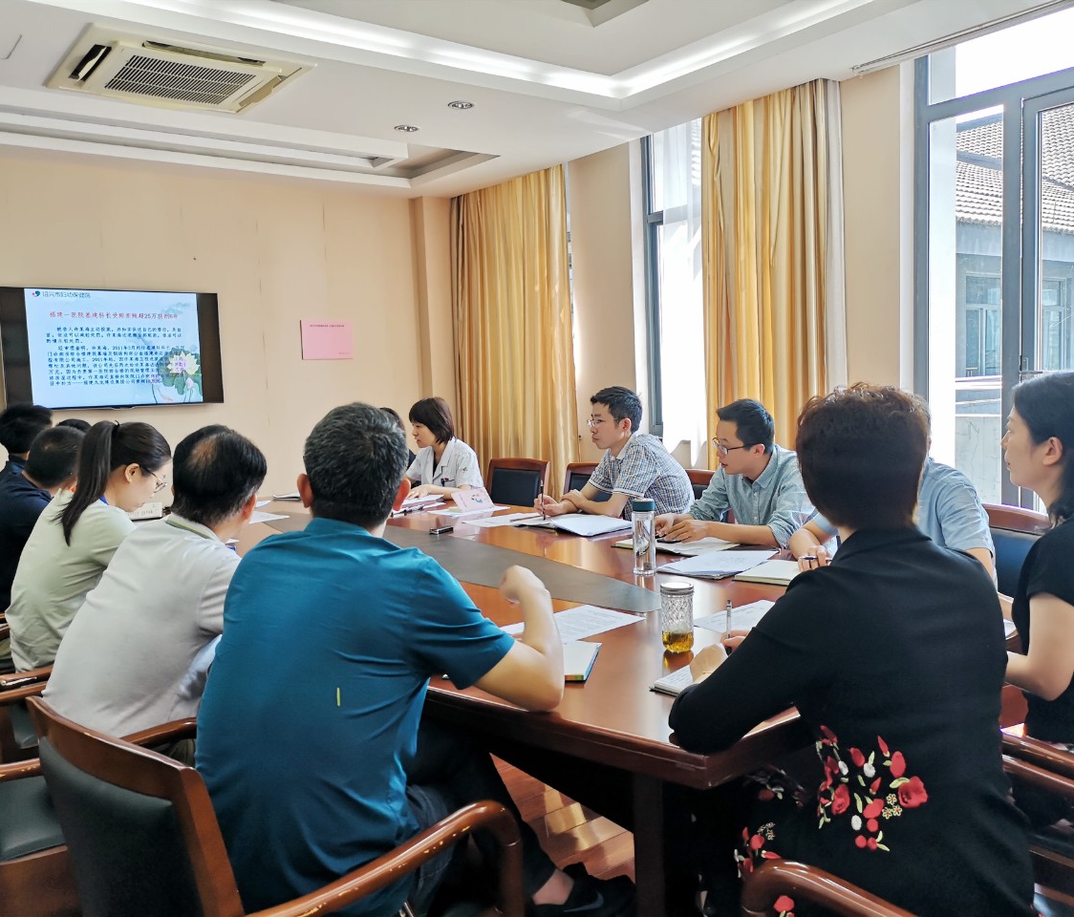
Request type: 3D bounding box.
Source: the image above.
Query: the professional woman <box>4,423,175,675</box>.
[{"bbox_3d":[-1.165,0.504,2.767,0.760,1.240,0.500,-6,6,-37],"label":"professional woman"}]

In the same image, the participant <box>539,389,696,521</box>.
[{"bbox_3d":[0.341,0.337,3.946,0.760,1.270,0.540,-4,5,-24],"label":"participant"}]

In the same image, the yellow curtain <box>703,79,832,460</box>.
[{"bbox_3d":[1.349,-0.636,5.518,0.140,2.800,0.860,-6,6,-37],"label":"yellow curtain"}]

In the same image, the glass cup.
[{"bbox_3d":[0.282,0.317,1.936,0.070,0.136,0.070,-2,5,0],"label":"glass cup"}]

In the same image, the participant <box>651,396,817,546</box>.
[{"bbox_3d":[0.813,0.396,3.304,0.760,1.220,0.580,-7,6,-43],"label":"participant"}]

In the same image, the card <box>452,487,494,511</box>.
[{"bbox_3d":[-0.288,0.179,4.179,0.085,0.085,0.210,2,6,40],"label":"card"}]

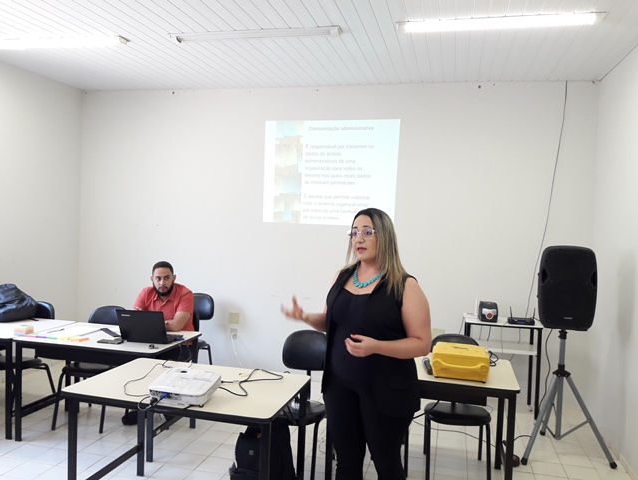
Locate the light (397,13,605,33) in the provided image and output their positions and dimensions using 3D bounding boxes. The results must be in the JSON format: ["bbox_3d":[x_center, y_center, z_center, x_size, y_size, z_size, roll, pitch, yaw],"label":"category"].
[{"bbox_3d":[1.119,-1.350,3.270,1.235,0.055,0.100,2,3,15],"label":"light"}]

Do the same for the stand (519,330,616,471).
[{"bbox_3d":[1.760,1.093,3.755,0.650,0.930,0.630,2,3,15],"label":"stand"}]

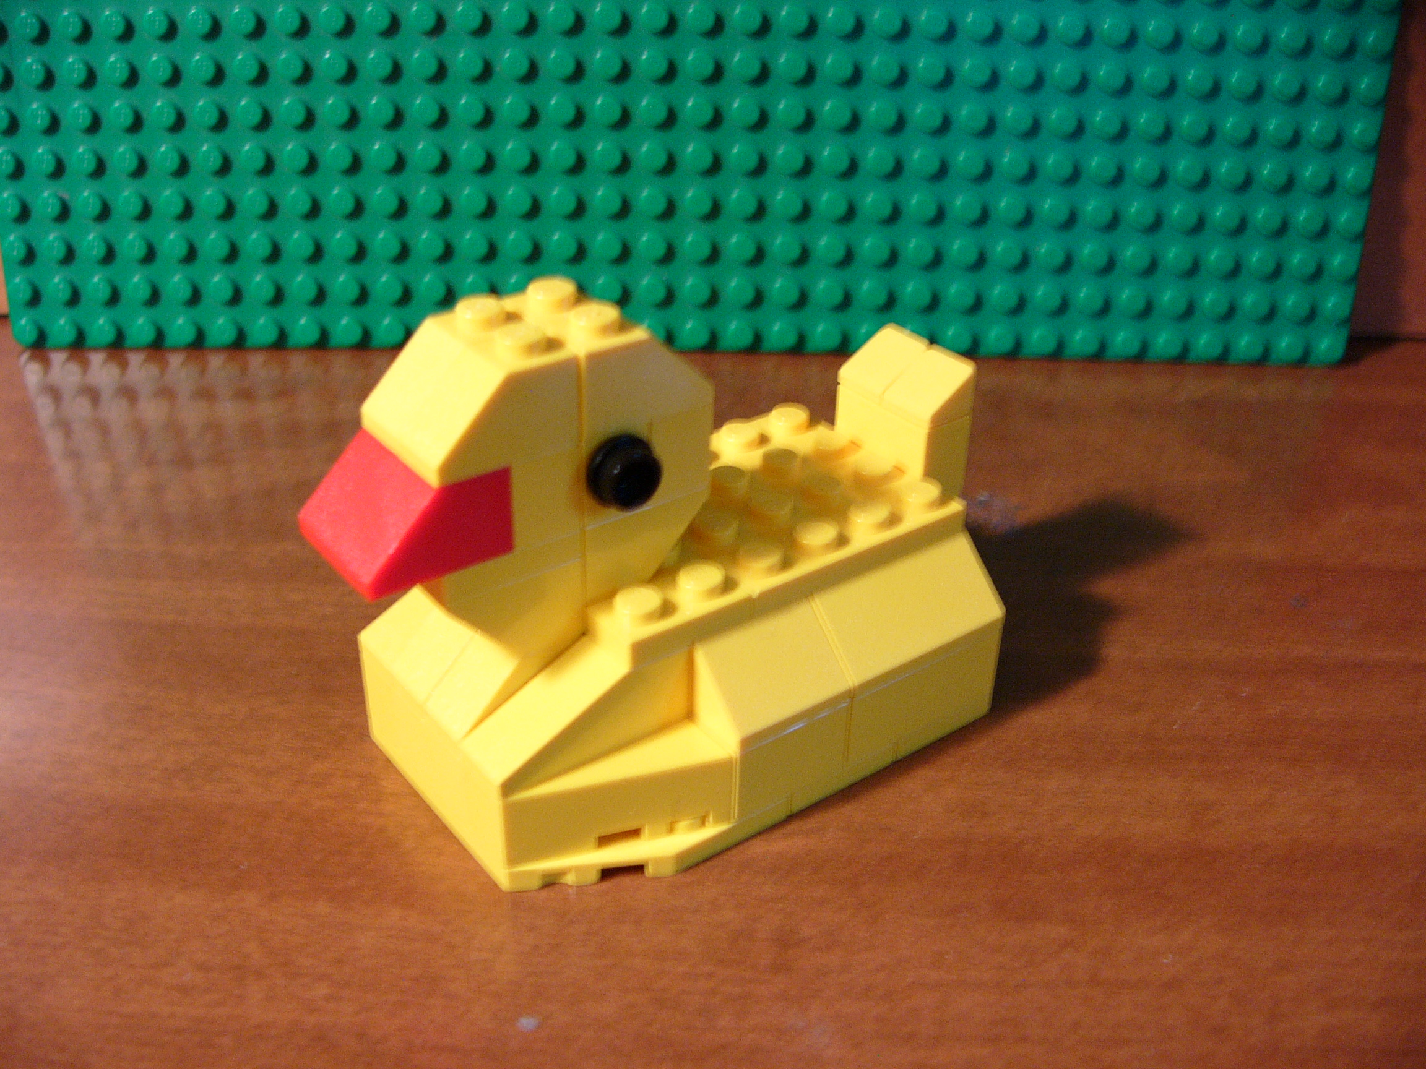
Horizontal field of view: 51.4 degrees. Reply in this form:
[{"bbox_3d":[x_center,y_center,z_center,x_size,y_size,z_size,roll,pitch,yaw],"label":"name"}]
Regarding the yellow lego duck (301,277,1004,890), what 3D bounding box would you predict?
[{"bbox_3d":[-0.005,-0.003,0.169,0.080,0.056,0.048,-20,37,-32],"label":"yellow lego duck"}]

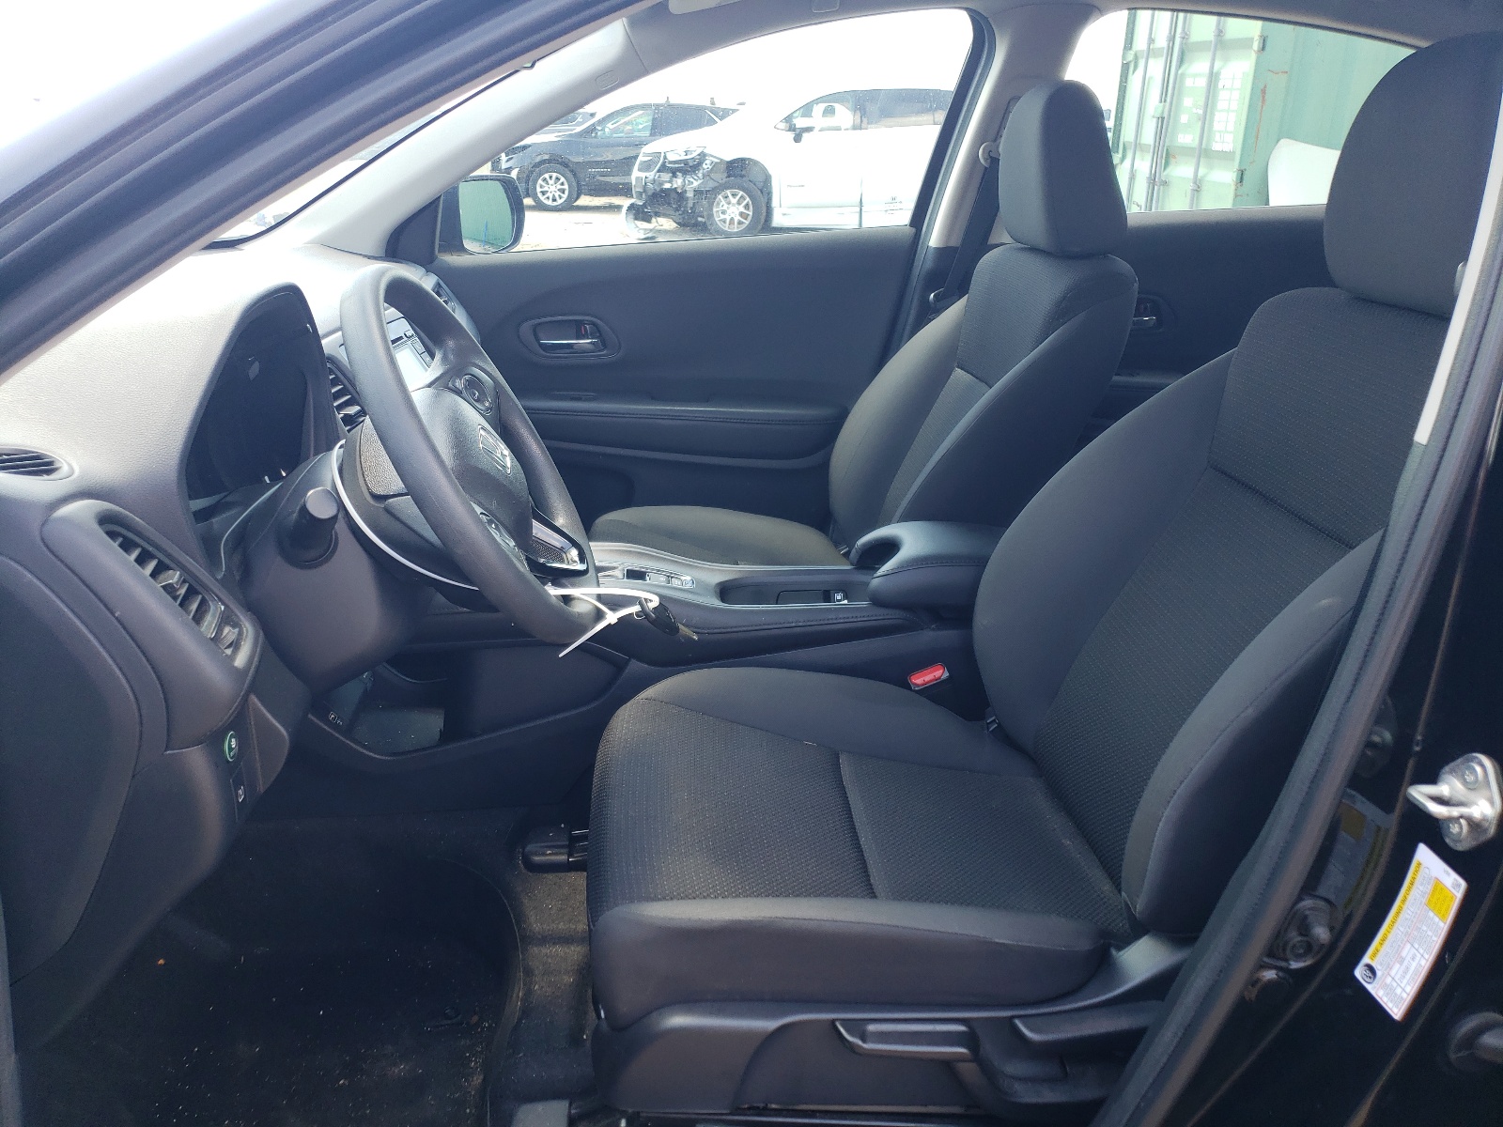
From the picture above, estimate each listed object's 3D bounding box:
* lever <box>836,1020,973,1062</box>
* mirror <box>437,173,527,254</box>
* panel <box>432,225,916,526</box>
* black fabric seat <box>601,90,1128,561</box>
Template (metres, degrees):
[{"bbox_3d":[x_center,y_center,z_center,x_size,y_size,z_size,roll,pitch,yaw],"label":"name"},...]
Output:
[{"bbox_3d":[0.126,0.387,0.922,0.120,0.032,0.025,4,21,-7],"label":"lever"},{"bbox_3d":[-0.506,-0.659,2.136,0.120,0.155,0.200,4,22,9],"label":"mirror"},{"bbox_3d":[-0.149,-0.300,2.085,0.900,0.600,0.140,-2,22,-5],"label":"panel"},{"bbox_3d":[0.119,-0.255,1.766,0.840,0.930,0.530,-2,22,-5],"label":"black fabric seat"}]

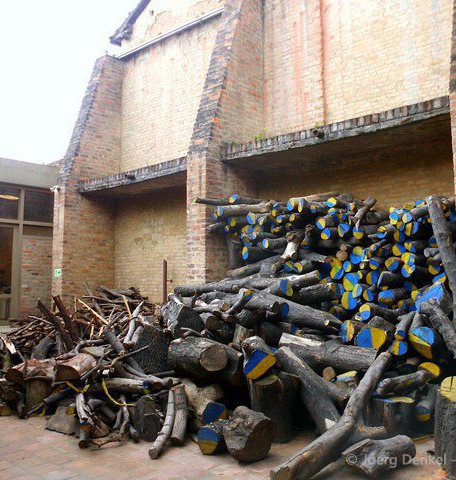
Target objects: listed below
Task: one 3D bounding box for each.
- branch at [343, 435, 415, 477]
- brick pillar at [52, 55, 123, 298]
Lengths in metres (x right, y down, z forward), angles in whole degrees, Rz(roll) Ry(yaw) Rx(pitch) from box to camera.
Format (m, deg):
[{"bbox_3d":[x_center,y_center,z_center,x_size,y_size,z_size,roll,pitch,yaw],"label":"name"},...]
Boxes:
[{"bbox_3d":[1.196,1.686,4.098,0.500,0.215,0.270,1,-5,-20],"label":"branch"},{"bbox_3d":[-3.845,-1.402,14.269,0.515,7.690,1.740,-4,-6,42],"label":"brick pillar"}]

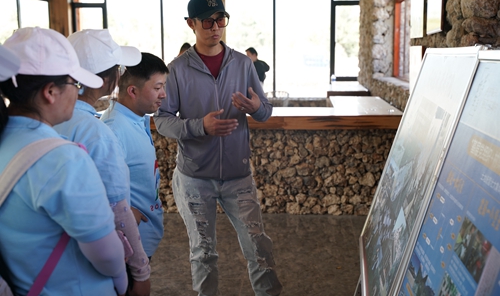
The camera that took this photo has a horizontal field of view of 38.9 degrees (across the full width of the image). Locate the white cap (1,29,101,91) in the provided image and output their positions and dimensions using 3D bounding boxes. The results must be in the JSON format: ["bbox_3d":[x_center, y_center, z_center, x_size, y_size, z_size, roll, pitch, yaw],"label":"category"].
[{"bbox_3d":[-0.540,-0.244,1.910,0.270,0.150,0.180,2,6,-42],"label":"white cap"}]

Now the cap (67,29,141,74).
[{"bbox_3d":[-0.497,-0.315,2.310,0.180,0.145,0.270,16,24,41],"label":"cap"}]

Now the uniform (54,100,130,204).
[{"bbox_3d":[-0.569,0.136,2.380,0.280,0.620,0.460,-8,12,-39],"label":"uniform"}]

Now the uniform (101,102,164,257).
[{"bbox_3d":[-0.490,0.120,2.700,0.300,0.630,0.470,-4,10,-21],"label":"uniform"}]

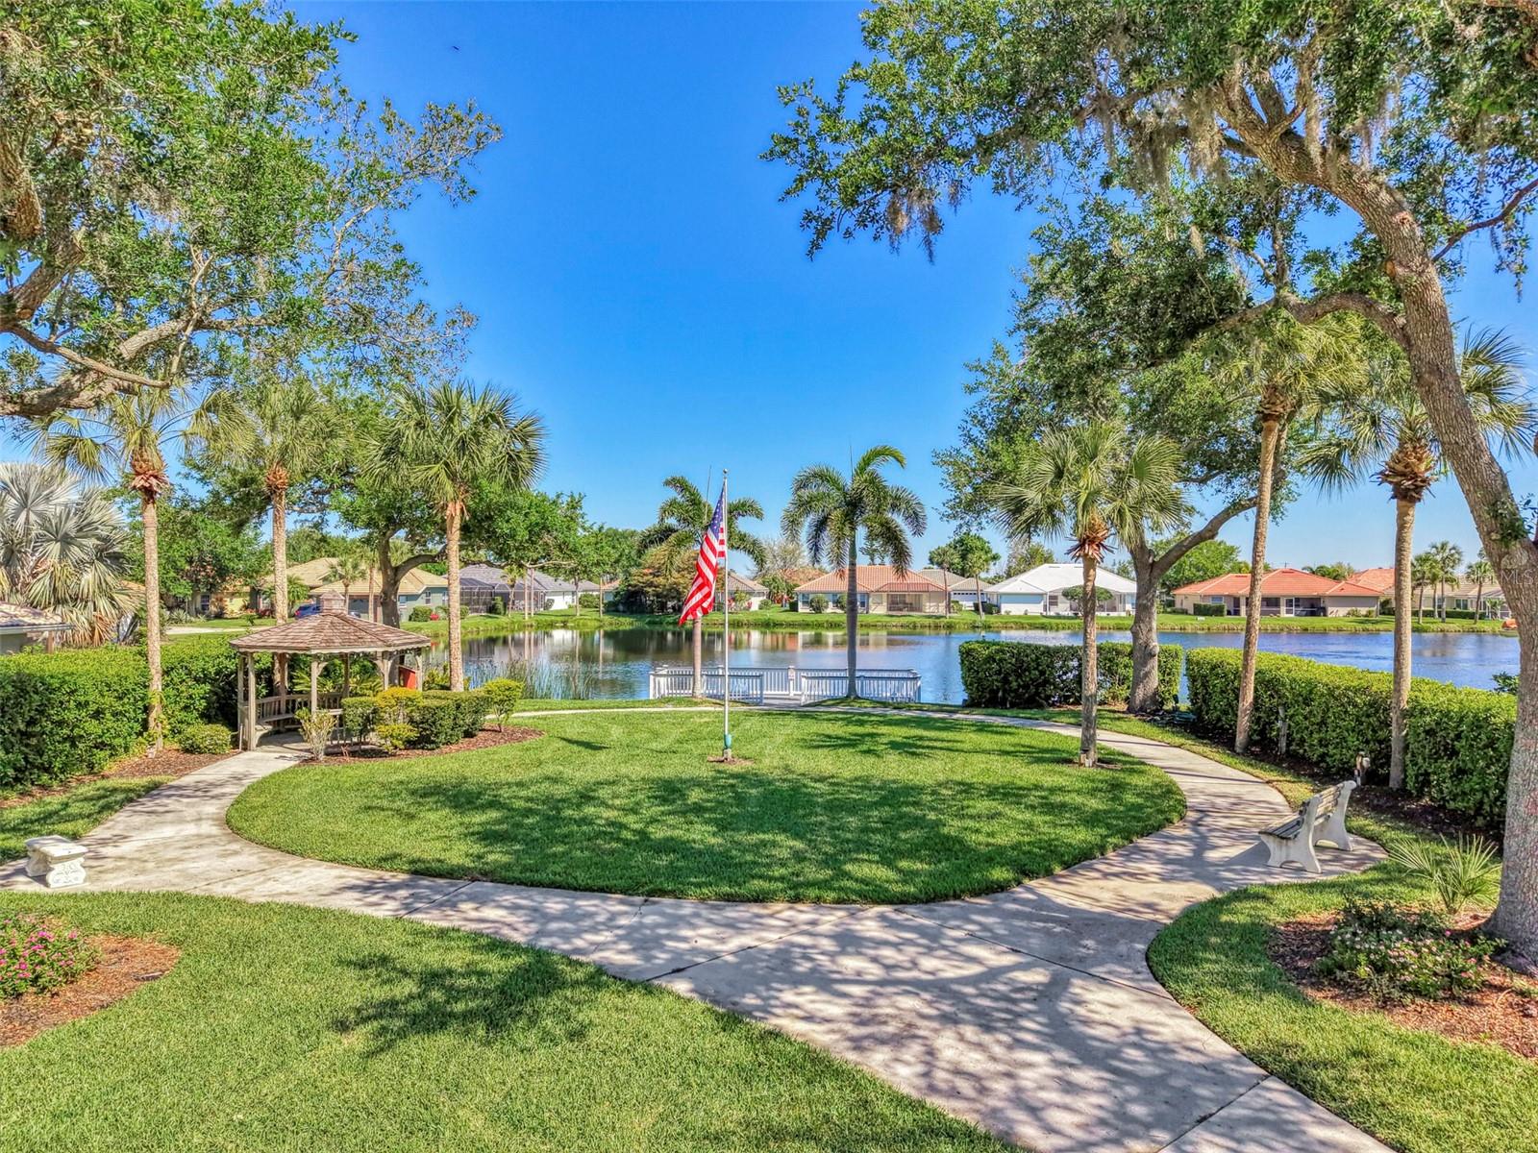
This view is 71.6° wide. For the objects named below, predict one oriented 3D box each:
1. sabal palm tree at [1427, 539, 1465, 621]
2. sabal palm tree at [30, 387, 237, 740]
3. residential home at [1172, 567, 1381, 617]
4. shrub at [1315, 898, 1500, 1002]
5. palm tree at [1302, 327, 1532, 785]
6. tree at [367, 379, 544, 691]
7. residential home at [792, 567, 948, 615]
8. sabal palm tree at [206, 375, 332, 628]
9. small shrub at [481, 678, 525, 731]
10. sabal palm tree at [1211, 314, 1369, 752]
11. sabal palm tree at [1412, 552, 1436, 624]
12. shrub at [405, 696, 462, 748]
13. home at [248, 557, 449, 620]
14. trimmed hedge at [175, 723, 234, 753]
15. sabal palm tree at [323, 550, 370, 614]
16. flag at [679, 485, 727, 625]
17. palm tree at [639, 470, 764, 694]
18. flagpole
[{"bbox_3d":[58.362,0.518,92.000,3.210,7.150,3.210,0,0,0],"label":"sabal palm tree"},{"bbox_3d":[-13.709,-0.246,23.000,4.500,7.800,4.400,0,0,0],"label":"sabal palm tree"},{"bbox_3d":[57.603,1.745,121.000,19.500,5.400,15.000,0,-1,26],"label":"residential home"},{"bbox_3d":[5.850,3.390,9.729,1.580,0.560,1.300,0,0,0],"label":"shrub"},{"bbox_3d":[11.367,-0.358,18.700,4.050,8.030,3.900,0,0,0],"label":"palm tree"},{"bbox_3d":[-8.101,-0.529,27.604,4.400,8.600,4.300,0,0,0],"label":"tree"},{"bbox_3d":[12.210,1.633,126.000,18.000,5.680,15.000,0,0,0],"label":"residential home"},{"bbox_3d":[-13.109,-0.899,28.000,3.280,8.960,3.500,0,0,0],"label":"sabal palm tree"},{"bbox_3d":[-6.450,3.115,25.881,1.060,1.290,1.020,0,0,0],"label":"small shrub"},{"bbox_3d":[10.941,-0.896,22.400,3.400,9.200,3.400,0,0,0],"label":"sabal palm tree"},{"bbox_3d":[63.193,1.103,103.000,2.600,7.000,2.600,0,0,0],"label":"sabal palm tree"},{"bbox_3d":[-7.275,3.162,23.100,1.250,1.090,1.200,0,0,0],"label":"shrub"},{"bbox_3d":[-42.300,1.263,106.994,18.800,6.000,15.000,0,0,0],"label":"home"},{"bbox_3d":[-11.890,3.423,22.500,1.200,0.650,1.100,0,0,0],"label":"trimmed hedge"},{"bbox_3d":[-29.704,0.592,75.000,3.380,5.150,3.380,0,0,0],"label":"sabal palm tree"},{"bbox_3d":[-1.338,-0.422,21.400,0.970,2.800,0.400,0,0,0],"label":"flag"},{"bbox_3d":[-1.934,0.281,31.200,3.690,6.430,3.800,0,0,0],"label":"palm tree"},{"bbox_3d":[-0.855,0.783,21.496,0.130,5.900,0.130,0,0,0],"label":"flagpole"}]

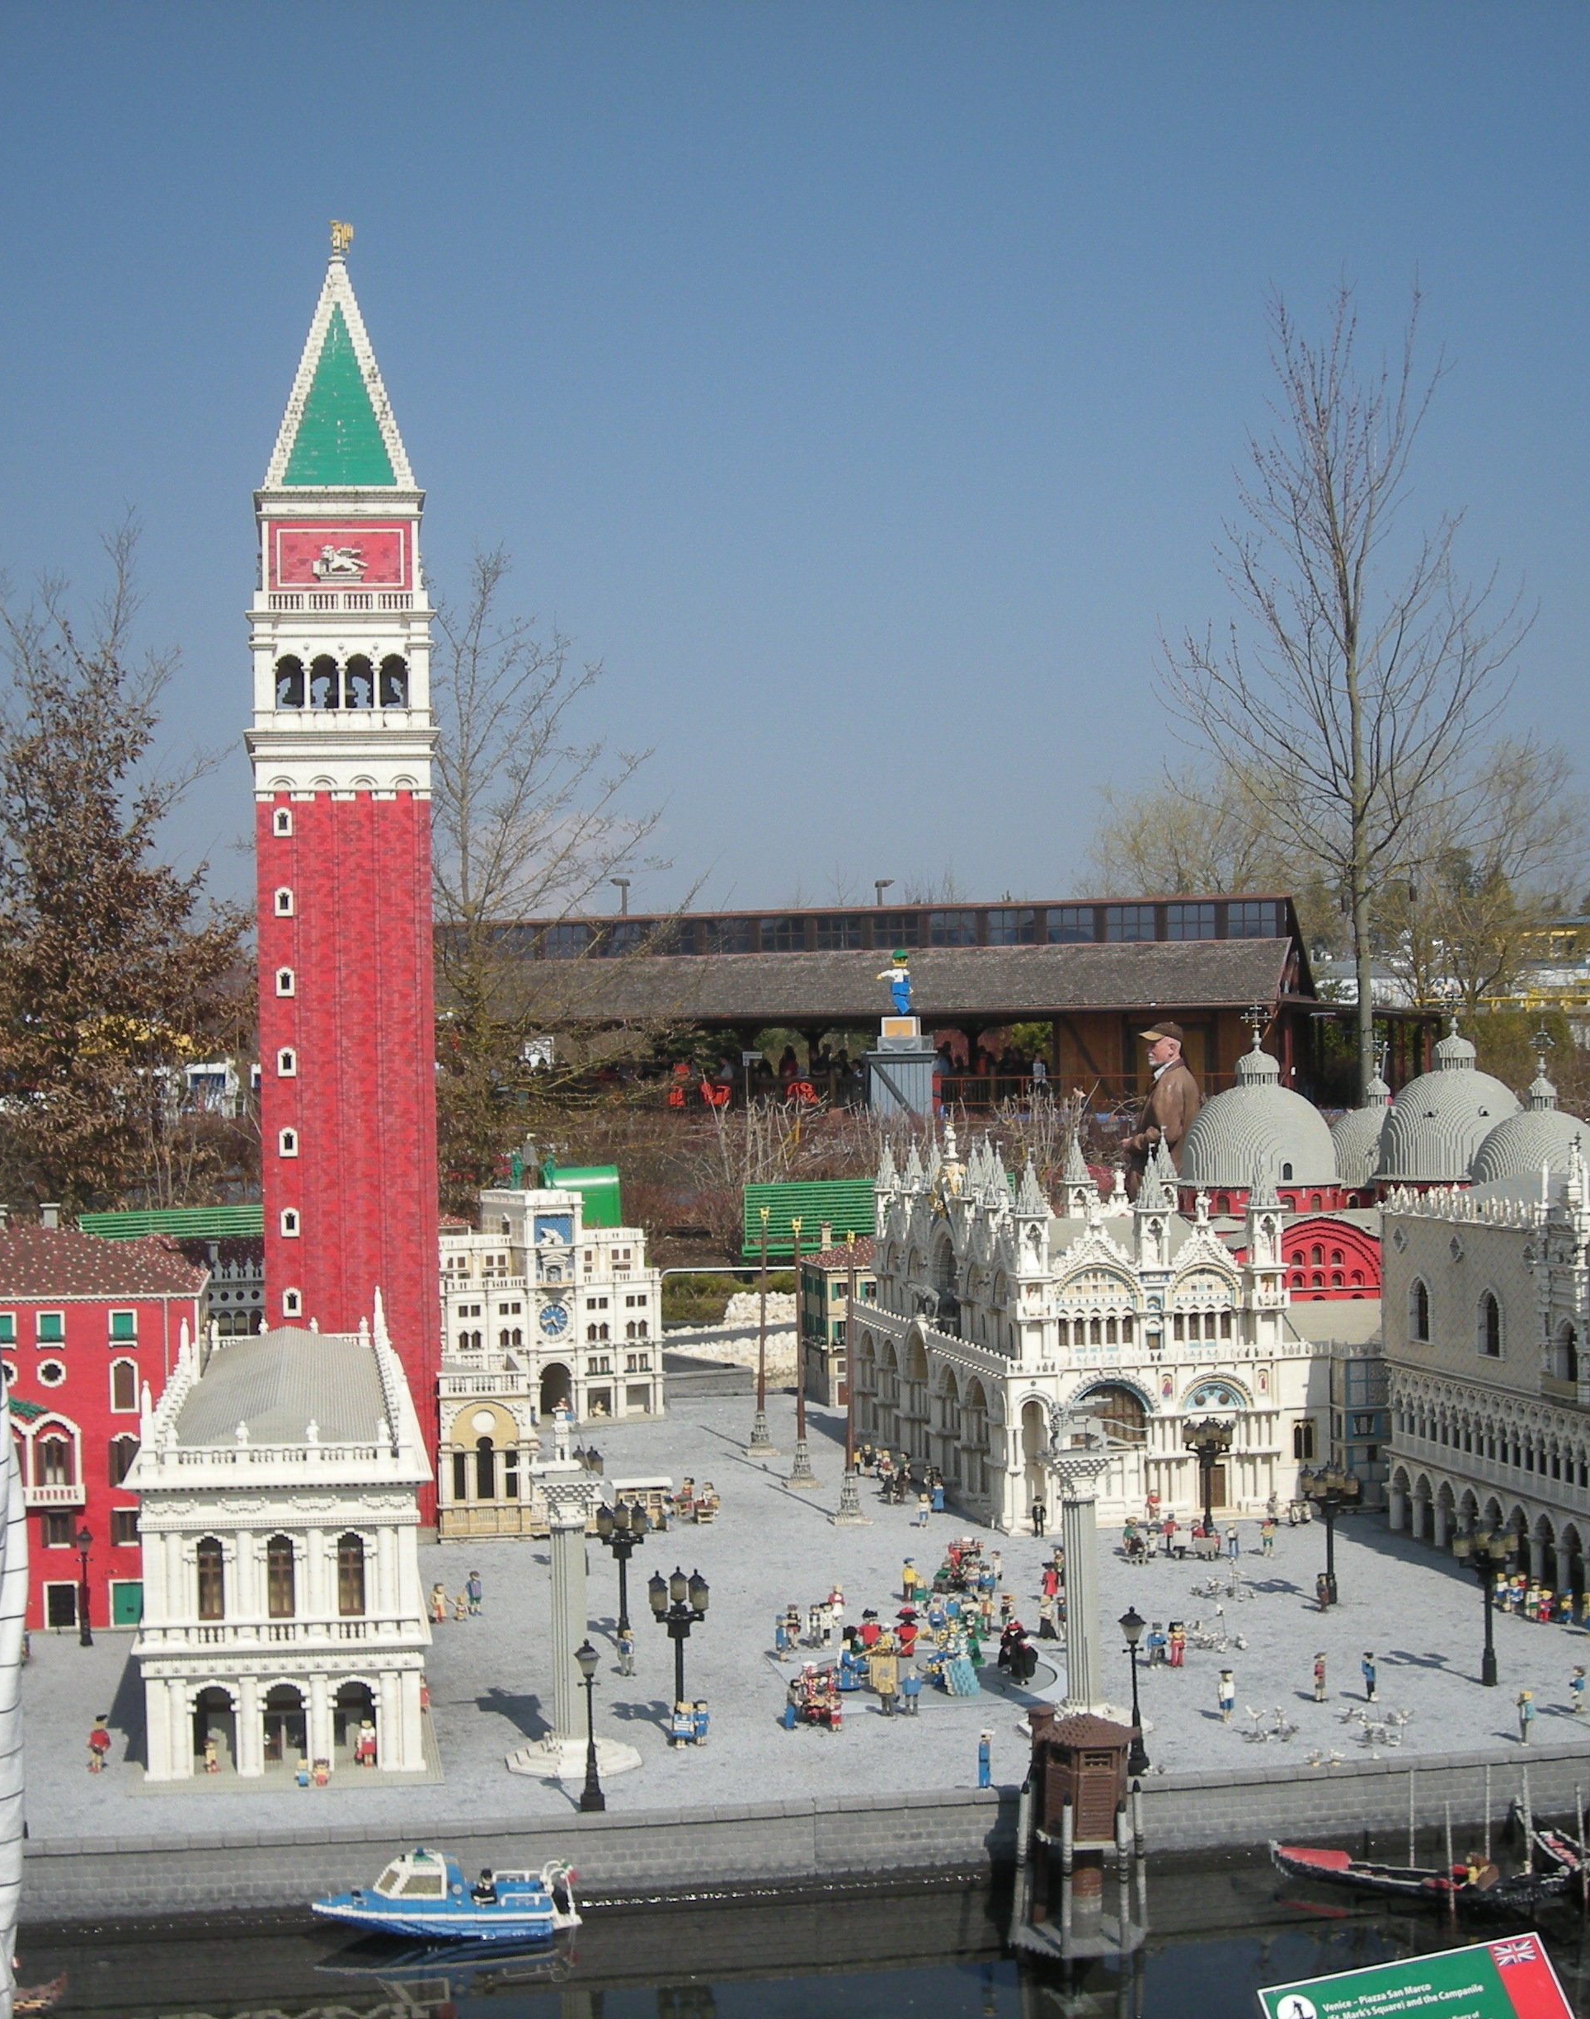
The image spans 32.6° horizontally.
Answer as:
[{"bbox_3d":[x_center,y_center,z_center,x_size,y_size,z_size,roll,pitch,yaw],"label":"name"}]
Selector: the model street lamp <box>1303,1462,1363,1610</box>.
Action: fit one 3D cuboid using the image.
[{"bbox_3d":[1.347,1.317,6.849,0.125,0.345,0.125,-1,-1,-12],"label":"model street lamp"}]

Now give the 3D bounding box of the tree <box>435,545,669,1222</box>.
[{"bbox_3d":[-2.721,-0.895,22.500,3.400,5.800,3.400,-1,-1,0],"label":"tree"}]

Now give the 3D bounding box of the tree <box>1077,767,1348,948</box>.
[{"bbox_3d":[11.043,-1.919,72.000,7.000,9.200,7.000,-1,-1,0],"label":"tree"}]

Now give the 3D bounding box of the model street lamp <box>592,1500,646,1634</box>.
[{"bbox_3d":[-0.417,1.349,6.522,0.125,0.345,0.125,-1,-1,-12],"label":"model street lamp"}]

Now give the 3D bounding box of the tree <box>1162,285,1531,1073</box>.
[{"bbox_3d":[6.052,-2.861,29.500,4.000,10.000,4.000,-1,-1,0],"label":"tree"}]

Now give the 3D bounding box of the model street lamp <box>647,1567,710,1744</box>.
[{"bbox_3d":[-0.224,1.248,5.250,0.115,0.342,0.115,-1,-1,-8],"label":"model street lamp"}]

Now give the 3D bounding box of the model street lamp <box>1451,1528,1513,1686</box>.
[{"bbox_3d":[1.413,1.214,5.560,0.115,0.342,0.115,-1,-1,-8],"label":"model street lamp"}]

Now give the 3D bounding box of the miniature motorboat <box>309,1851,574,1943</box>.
[{"bbox_3d":[-0.588,1.491,4.600,0.455,0.137,0.145,-1,-1,-3],"label":"miniature motorboat"}]

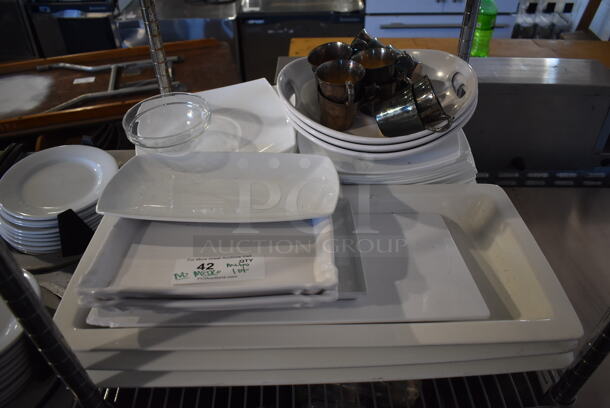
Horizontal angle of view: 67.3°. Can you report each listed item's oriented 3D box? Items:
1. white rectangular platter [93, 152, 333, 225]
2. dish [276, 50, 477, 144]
[{"bbox_3d":[-0.115,-0.021,0.655,0.332,0.036,0.167,1,38,2],"label":"white rectangular platter"},{"bbox_3d":[0.119,-0.161,0.784,0.328,0.085,0.315,-8,42,-9],"label":"dish"}]

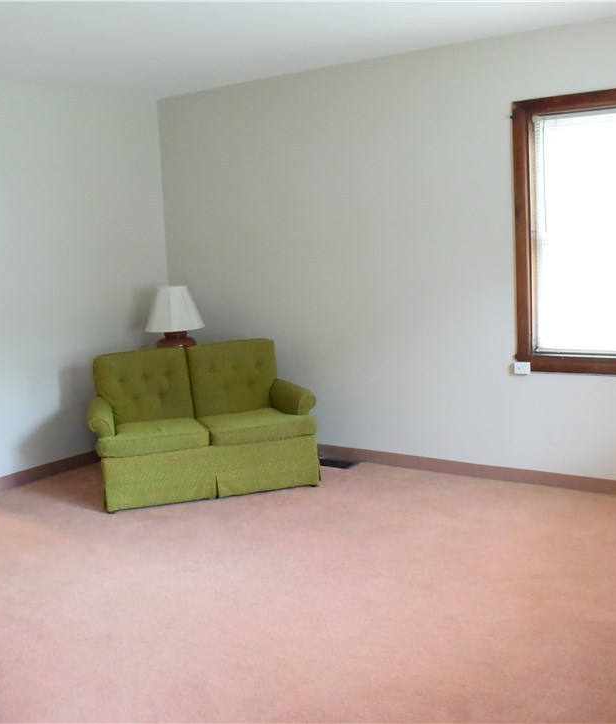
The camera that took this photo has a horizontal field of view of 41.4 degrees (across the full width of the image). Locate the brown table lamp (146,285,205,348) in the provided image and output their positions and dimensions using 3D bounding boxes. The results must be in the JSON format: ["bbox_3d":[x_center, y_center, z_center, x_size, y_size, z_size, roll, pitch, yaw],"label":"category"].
[{"bbox_3d":[-0.955,-0.210,5.851,0.420,0.664,0.420,3,11,34],"label":"brown table lamp"}]

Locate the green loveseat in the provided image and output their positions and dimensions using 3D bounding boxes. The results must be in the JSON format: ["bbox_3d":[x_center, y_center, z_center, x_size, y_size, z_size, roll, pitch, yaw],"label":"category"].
[{"bbox_3d":[-0.679,0.355,5.207,1.380,0.840,0.800,-5,9,-15],"label":"green loveseat"}]

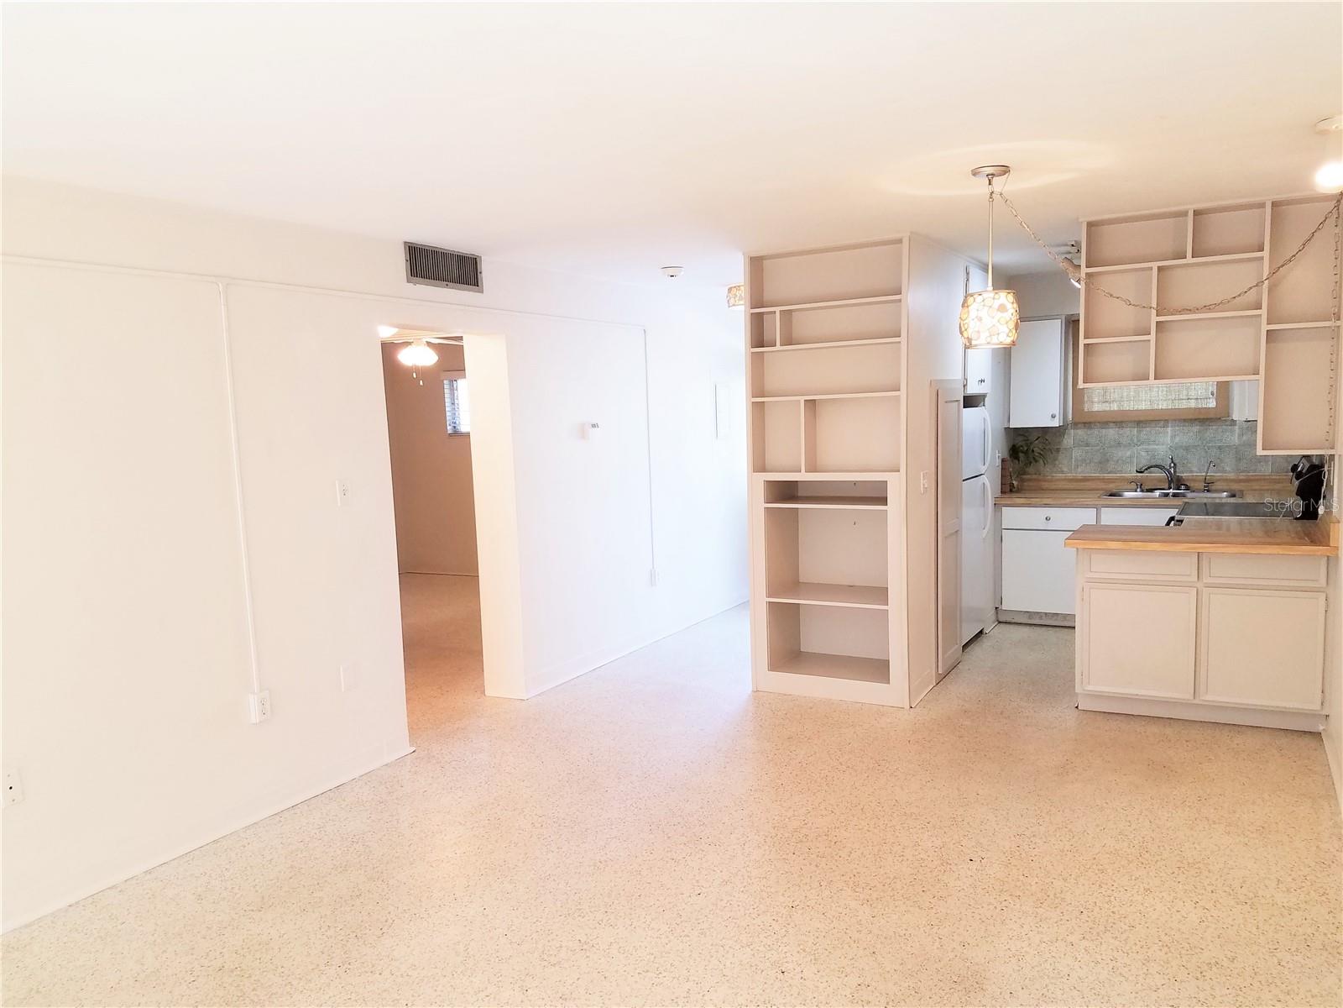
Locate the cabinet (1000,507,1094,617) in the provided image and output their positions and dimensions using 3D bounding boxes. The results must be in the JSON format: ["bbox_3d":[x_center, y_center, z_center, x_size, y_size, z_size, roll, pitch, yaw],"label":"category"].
[{"bbox_3d":[2.743,0.366,7.250,0.645,0.760,0.600,1,6,29],"label":"cabinet"}]

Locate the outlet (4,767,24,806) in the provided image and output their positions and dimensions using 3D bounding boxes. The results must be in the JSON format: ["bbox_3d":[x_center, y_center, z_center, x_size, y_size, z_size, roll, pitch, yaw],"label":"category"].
[{"bbox_3d":[-2.156,0.928,3.297,0.010,0.114,0.070,1,6,29],"label":"outlet"}]

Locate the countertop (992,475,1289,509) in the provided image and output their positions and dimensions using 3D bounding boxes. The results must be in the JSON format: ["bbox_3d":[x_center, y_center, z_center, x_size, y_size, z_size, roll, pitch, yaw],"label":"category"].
[{"bbox_3d":[3.281,-0.094,7.019,1.850,0.155,0.630,1,6,29],"label":"countertop"}]

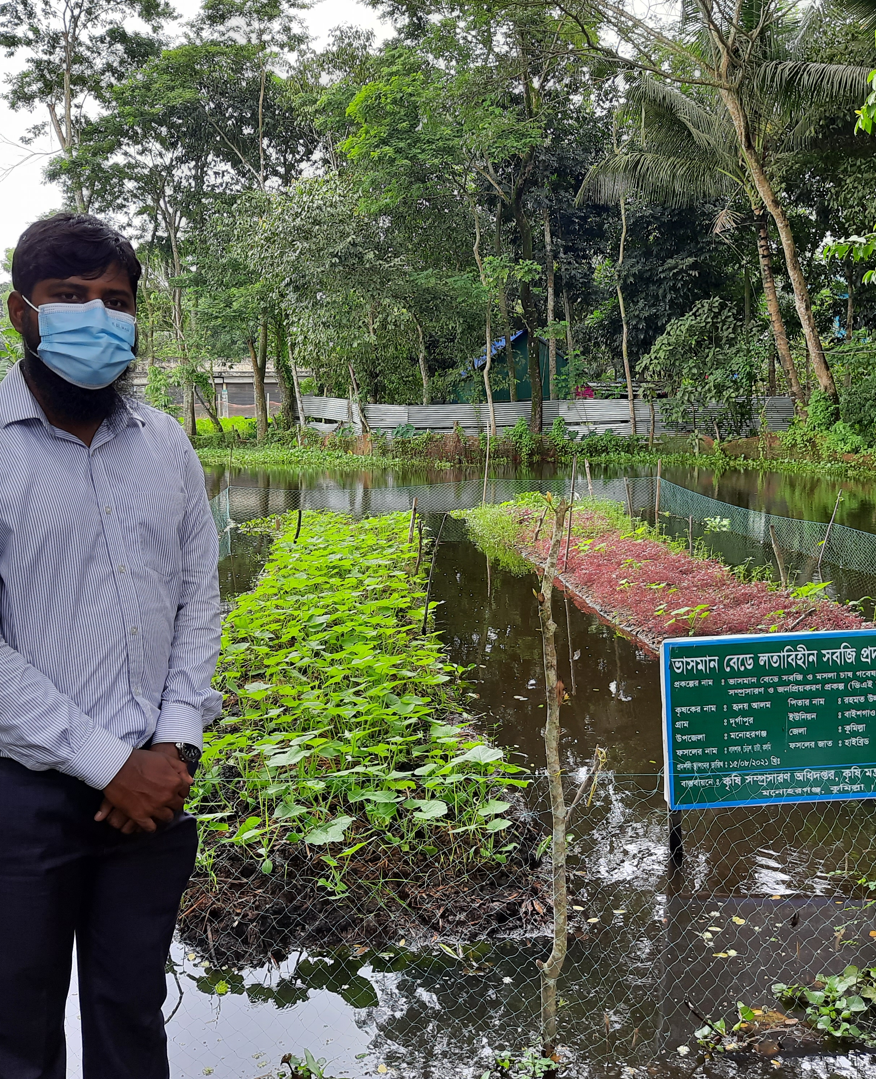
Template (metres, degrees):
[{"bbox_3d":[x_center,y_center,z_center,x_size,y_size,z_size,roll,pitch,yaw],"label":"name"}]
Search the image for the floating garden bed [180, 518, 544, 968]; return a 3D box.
[{"bbox_3d":[-0.778,0.407,8.101,1.600,0.450,10.239,-1,7,-3],"label":"floating garden bed"}]

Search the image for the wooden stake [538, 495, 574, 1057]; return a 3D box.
[{"bbox_3d":[0.275,0.587,2.483,0.080,1.378,0.065,0,7,0],"label":"wooden stake"}]

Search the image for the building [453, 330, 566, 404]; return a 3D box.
[{"bbox_3d":[3.219,-6.541,43.732,5.000,4.072,5.000,-1,7,-6],"label":"building"}]

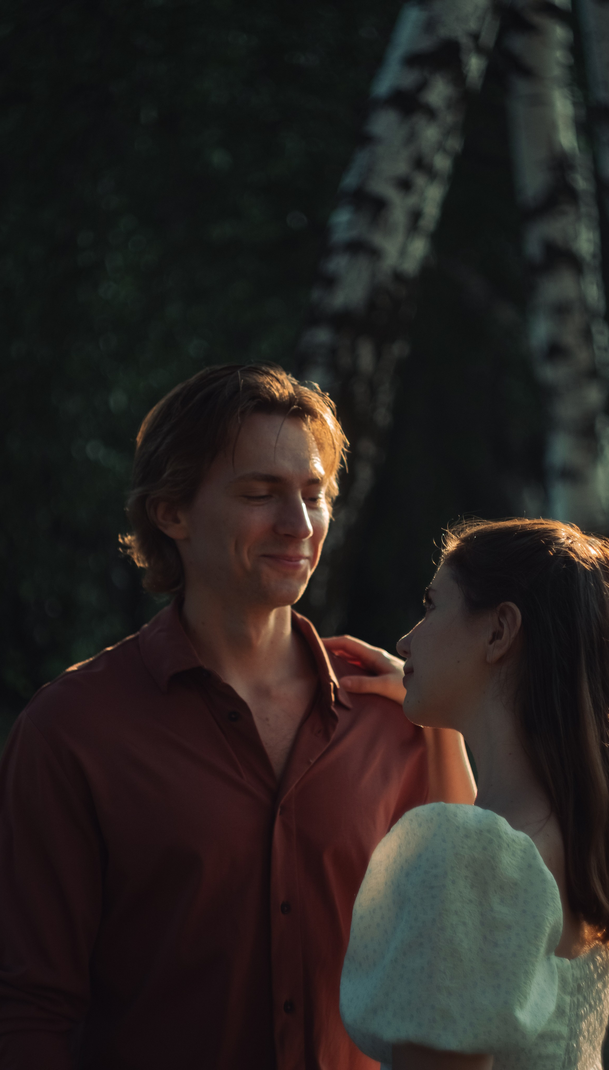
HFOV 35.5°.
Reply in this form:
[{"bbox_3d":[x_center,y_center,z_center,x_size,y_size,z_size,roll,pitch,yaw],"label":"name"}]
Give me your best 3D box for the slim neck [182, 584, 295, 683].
[{"bbox_3d":[-0.070,0.108,1.040,0.130,0.115,0.130,4,7,0],"label":"slim neck"}]

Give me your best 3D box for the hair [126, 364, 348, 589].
[{"bbox_3d":[-0.073,-0.061,1.040,0.200,0.245,0.240,0,7,-40],"label":"hair"}]

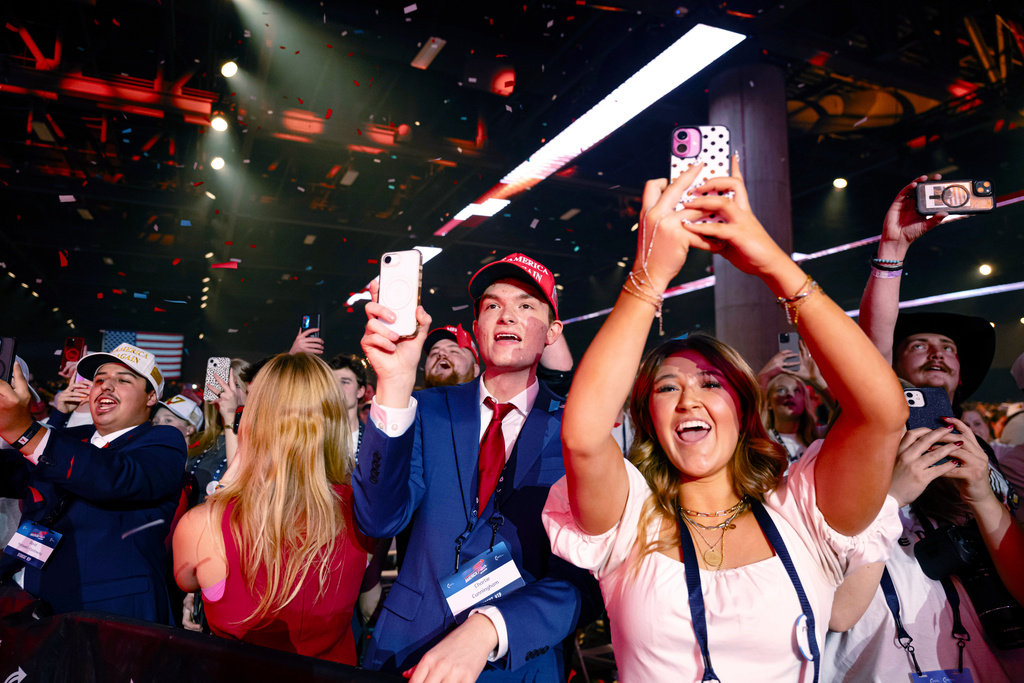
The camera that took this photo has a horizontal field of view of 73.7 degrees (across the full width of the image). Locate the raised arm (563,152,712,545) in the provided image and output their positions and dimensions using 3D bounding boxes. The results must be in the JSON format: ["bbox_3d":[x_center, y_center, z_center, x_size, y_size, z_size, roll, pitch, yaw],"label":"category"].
[{"bbox_3d":[0.152,0.030,0.920,0.190,0.500,0.300,0,-7,0],"label":"raised arm"}]

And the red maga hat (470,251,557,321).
[{"bbox_3d":[0.001,-0.118,1.345,0.180,0.135,0.280,0,-20,16],"label":"red maga hat"}]

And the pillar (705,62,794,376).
[{"bbox_3d":[5.061,-1.201,14.237,1.530,8.700,1.530,0,-7,0],"label":"pillar"}]

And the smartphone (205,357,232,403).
[{"bbox_3d":[-1.010,0.130,2.340,0.075,0.151,0.011,4,-10,-4],"label":"smartphone"}]

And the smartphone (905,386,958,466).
[{"bbox_3d":[0.712,0.146,1.160,0.079,0.155,0.012,-2,-26,7],"label":"smartphone"}]

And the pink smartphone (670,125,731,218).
[{"bbox_3d":[0.247,-0.212,0.895,0.077,0.153,0.012,2,-19,6],"label":"pink smartphone"}]

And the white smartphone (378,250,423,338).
[{"bbox_3d":[-0.187,-0.079,1.144,0.075,0.150,0.011,-3,-12,17],"label":"white smartphone"}]

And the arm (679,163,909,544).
[{"bbox_3d":[0.345,0.030,0.920,0.270,0.500,0.300,0,-7,0],"label":"arm"}]

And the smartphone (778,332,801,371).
[{"bbox_3d":[1.079,0.041,2.650,0.076,0.153,0.011,-1,-8,2],"label":"smartphone"}]

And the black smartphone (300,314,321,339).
[{"bbox_3d":[-0.802,-0.026,2.720,0.076,0.156,0.011,-2,-6,13],"label":"black smartphone"}]

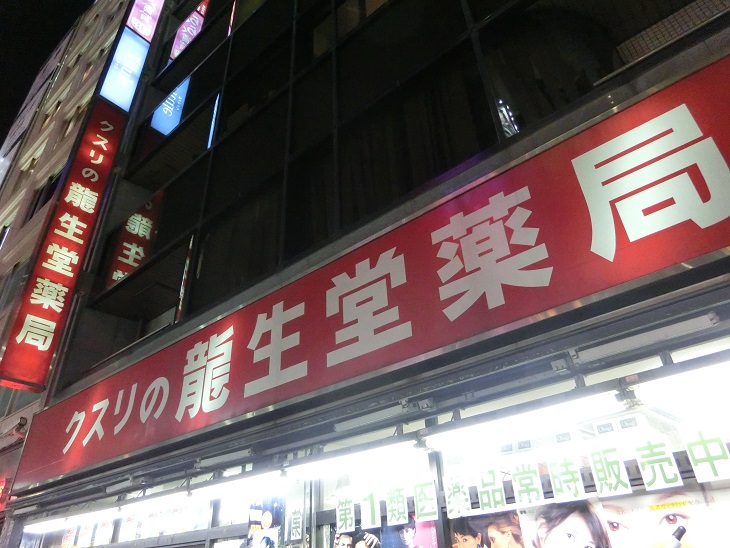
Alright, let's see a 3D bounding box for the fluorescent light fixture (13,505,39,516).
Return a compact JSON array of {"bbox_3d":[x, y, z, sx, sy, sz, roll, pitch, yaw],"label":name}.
[{"bbox_3d":[-4.325,3.012,6.450,0.650,0.070,0.070,-26,-39,32],"label":"fluorescent light fixture"}]

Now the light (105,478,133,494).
[{"bbox_3d":[-2.259,1.942,4.644,0.480,0.045,0.050,-25,-38,33],"label":"light"}]

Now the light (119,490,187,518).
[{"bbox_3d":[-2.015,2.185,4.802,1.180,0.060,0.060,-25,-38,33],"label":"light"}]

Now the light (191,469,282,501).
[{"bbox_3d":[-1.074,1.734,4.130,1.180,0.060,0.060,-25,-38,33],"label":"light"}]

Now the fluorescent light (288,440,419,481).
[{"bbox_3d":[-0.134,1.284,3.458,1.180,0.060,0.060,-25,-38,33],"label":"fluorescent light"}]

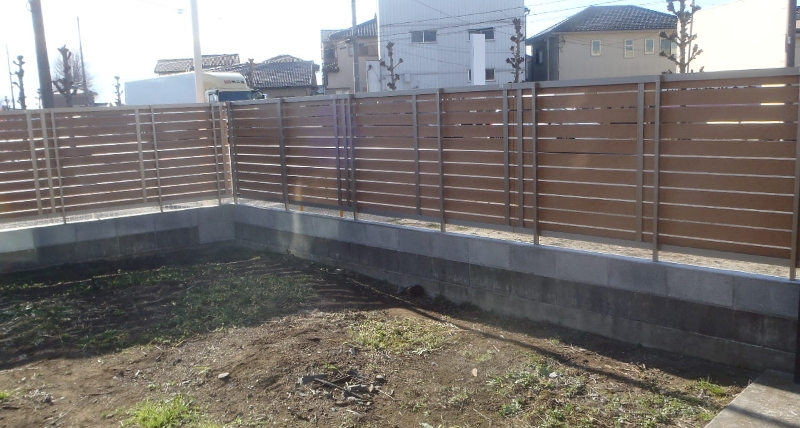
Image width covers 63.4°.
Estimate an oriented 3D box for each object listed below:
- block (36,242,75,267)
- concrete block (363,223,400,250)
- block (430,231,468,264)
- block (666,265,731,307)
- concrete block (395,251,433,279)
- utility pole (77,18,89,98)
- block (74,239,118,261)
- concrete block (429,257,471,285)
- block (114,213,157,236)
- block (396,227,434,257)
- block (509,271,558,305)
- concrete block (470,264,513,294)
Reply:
[{"bbox_3d":[-3.607,0.415,6.798,0.395,0.195,0.120,-8,11,-29],"label":"block"},{"bbox_3d":[-0.122,0.208,5.971,0.390,0.190,0.120,7,13,44],"label":"concrete block"},{"bbox_3d":[0.452,0.272,5.411,0.395,0.195,0.120,7,13,43],"label":"block"},{"bbox_3d":[1.900,0.448,4.055,0.395,0.195,0.120,7,13,43],"label":"block"},{"bbox_3d":[0.176,0.439,5.713,0.395,0.195,0.120,7,13,43],"label":"concrete block"},{"bbox_3d":[-28.156,-12.528,57.836,0.280,9.888,0.280,-7,11,-25],"label":"utility pole"},{"bbox_3d":[-3.282,0.360,7.045,0.390,0.190,0.120,-8,11,-31],"label":"block"},{"bbox_3d":[0.460,0.472,5.457,0.395,0.195,0.120,7,13,43],"label":"concrete block"},{"bbox_3d":[-2.922,0.122,7.152,0.395,0.195,0.120,-8,11,-29],"label":"block"},{"bbox_3d":[0.169,0.242,5.693,0.390,0.190,0.120,7,13,44],"label":"block"},{"bbox_3d":[1.039,0.541,4.910,0.395,0.195,0.120,7,13,43],"label":"block"},{"bbox_3d":[0.754,0.508,5.175,0.390,0.190,0.120,7,13,44],"label":"concrete block"}]

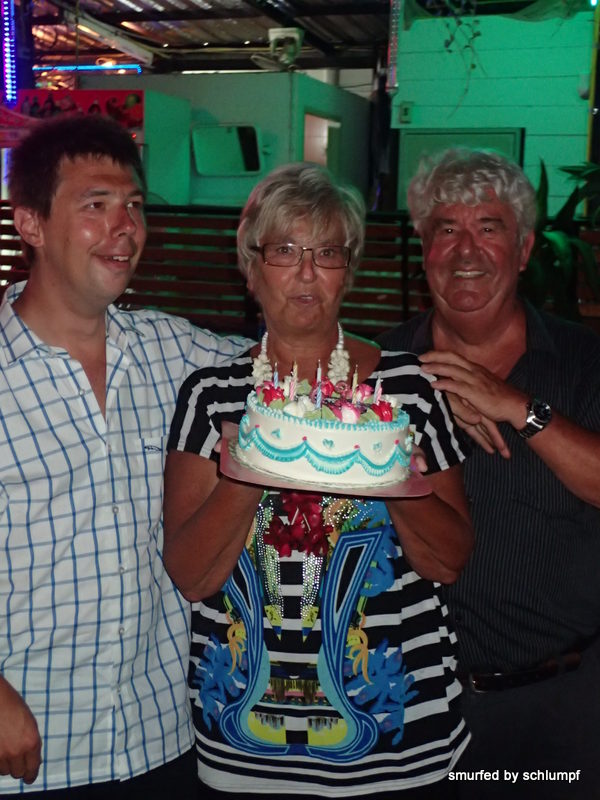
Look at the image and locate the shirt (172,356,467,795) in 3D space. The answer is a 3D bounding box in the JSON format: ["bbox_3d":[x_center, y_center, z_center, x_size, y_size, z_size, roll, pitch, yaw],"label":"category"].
[{"bbox_3d":[0.024,0.250,1.770,0.465,0.660,0.290,3,11,12],"label":"shirt"}]

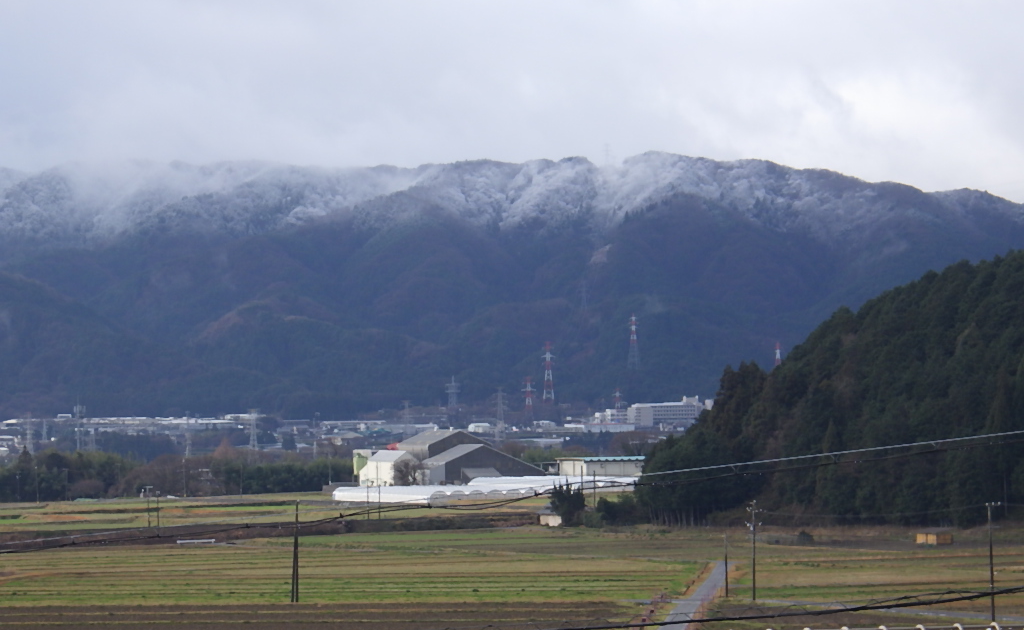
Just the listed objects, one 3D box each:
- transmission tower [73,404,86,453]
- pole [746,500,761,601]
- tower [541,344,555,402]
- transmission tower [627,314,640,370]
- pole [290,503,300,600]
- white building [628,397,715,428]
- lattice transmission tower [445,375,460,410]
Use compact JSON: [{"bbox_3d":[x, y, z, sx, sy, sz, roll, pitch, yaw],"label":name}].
[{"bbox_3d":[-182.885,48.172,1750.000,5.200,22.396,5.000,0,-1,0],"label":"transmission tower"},{"bbox_3d":[30.007,29.348,515.000,1.750,12.560,0.800,0,-1,0],"label":"pole"},{"bbox_3d":[41.725,67.803,4800.000,14.500,71.860,12.000,0,-1,0],"label":"tower"},{"bbox_3d":[158.425,35.857,5400.000,14.500,75.627,13.000,0,-1,0],"label":"transmission tower"},{"bbox_3d":[-26.923,29.534,515.000,1.100,12.684,0.700,0,-1,0],"label":"pole"},{"bbox_3d":[162.656,100.057,4250.000,88.000,32.839,30.000,0,-1,-11],"label":"white building"},{"bbox_3d":[-61.779,80.987,4300.000,14.000,36.340,13.000,0,-1,0],"label":"lattice transmission tower"}]

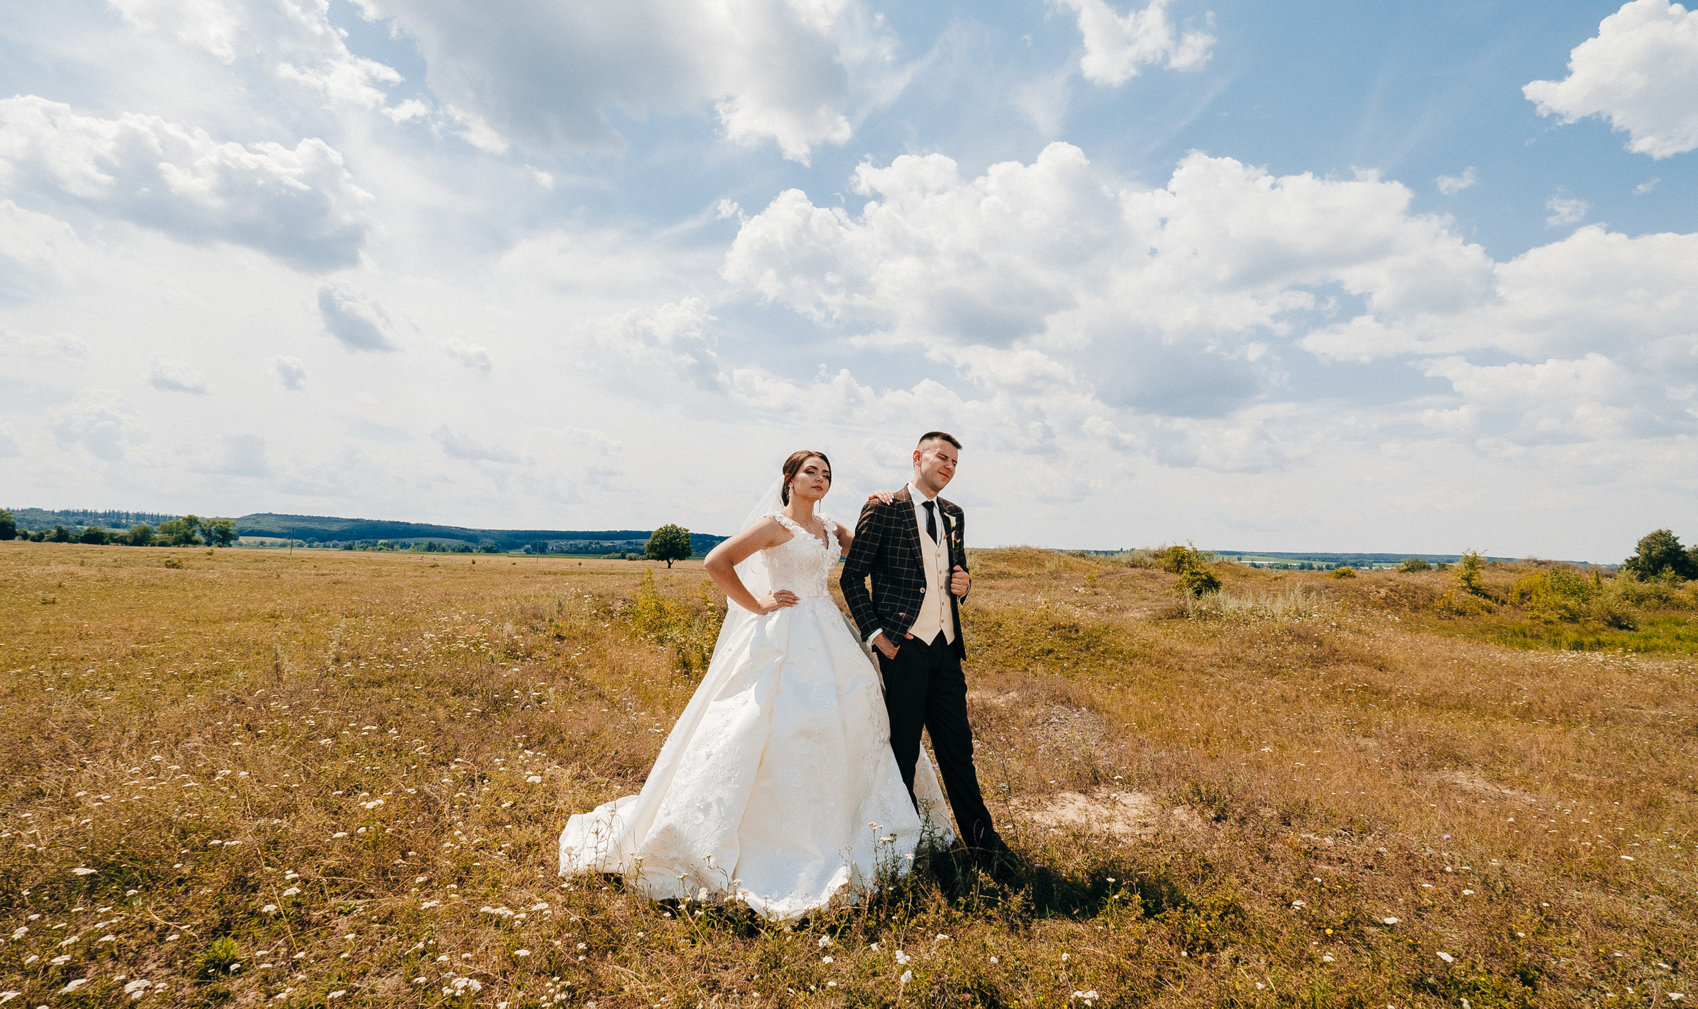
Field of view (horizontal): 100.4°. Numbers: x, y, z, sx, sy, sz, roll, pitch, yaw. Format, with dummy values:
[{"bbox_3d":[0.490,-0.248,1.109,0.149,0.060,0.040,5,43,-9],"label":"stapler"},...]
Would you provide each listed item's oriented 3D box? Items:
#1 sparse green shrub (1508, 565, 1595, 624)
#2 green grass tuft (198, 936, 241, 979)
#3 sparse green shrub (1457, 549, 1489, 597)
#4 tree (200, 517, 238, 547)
[{"bbox_3d":[17.872,2.293,18.000,1.581,1.518,1.502,-3,-5,45],"label":"sparse green shrub"},{"bbox_3d":[-1.879,1.350,2.110,0.130,0.100,0.120,4,-5,-42],"label":"green grass tuft"},{"bbox_3d":[17.204,1.882,19.500,0.658,1.315,0.625,-2,-5,41],"label":"sparse green shrub"},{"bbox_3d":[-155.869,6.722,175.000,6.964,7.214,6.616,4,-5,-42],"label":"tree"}]

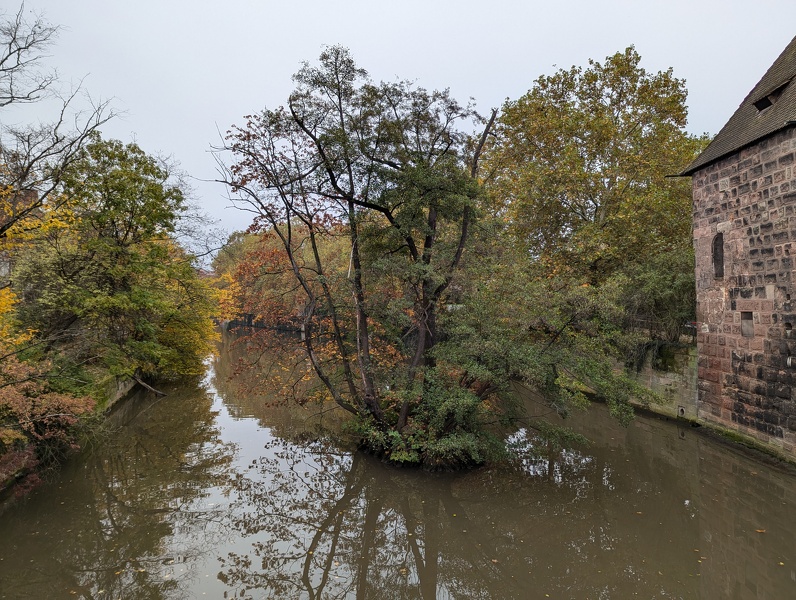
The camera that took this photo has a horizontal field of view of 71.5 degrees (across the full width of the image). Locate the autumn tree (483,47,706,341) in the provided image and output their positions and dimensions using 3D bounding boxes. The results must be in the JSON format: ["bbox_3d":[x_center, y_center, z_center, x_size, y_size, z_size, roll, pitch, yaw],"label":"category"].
[{"bbox_3d":[12.794,-6.999,36.000,14.200,19.010,12.500,-1,-1,11],"label":"autumn tree"}]

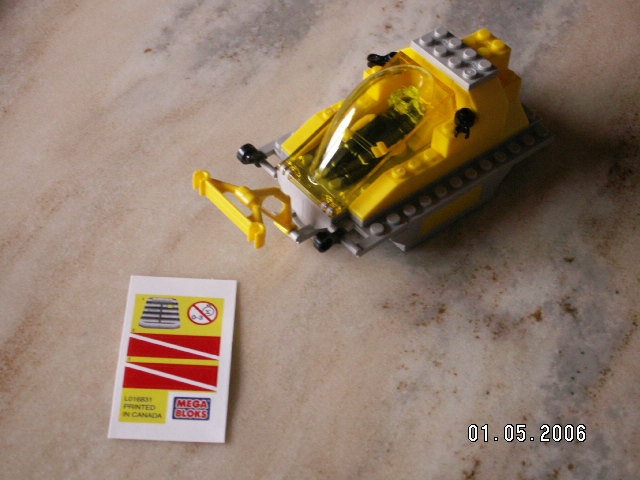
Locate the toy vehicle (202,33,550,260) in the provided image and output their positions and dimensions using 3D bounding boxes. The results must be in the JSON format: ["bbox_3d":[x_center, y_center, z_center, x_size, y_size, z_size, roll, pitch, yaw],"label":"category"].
[{"bbox_3d":[0.021,-0.038,0.443,0.141,0.057,0.065,-30,58,-26],"label":"toy vehicle"}]

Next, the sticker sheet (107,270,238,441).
[{"bbox_3d":[-0.051,0.041,0.408,0.040,0.002,0.070,2,50,-2],"label":"sticker sheet"}]

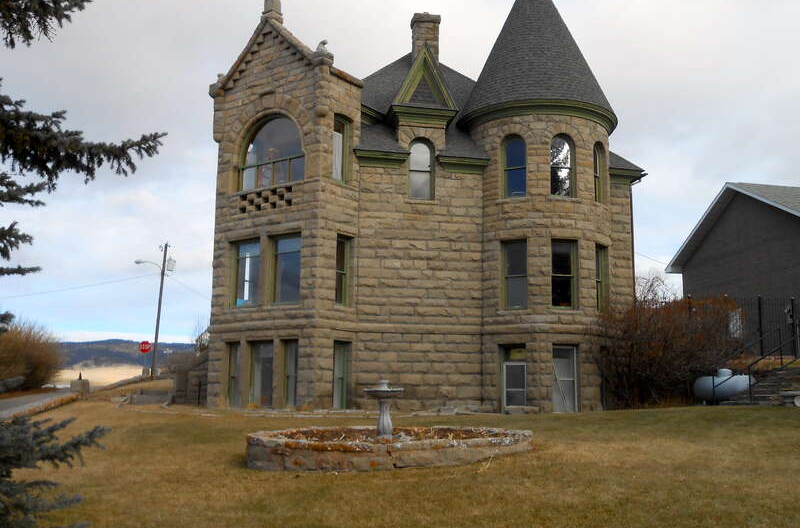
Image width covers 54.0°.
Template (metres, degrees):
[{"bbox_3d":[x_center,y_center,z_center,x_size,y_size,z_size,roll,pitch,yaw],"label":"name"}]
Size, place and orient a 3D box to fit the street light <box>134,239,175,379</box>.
[{"bbox_3d":[-14.996,2.840,48.000,2.300,8.350,0.700,1,-9,0],"label":"street light"}]

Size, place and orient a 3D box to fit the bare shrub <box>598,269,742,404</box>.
[{"bbox_3d":[9.532,2.762,28.000,4.800,4.400,3.600,1,-9,0],"label":"bare shrub"}]

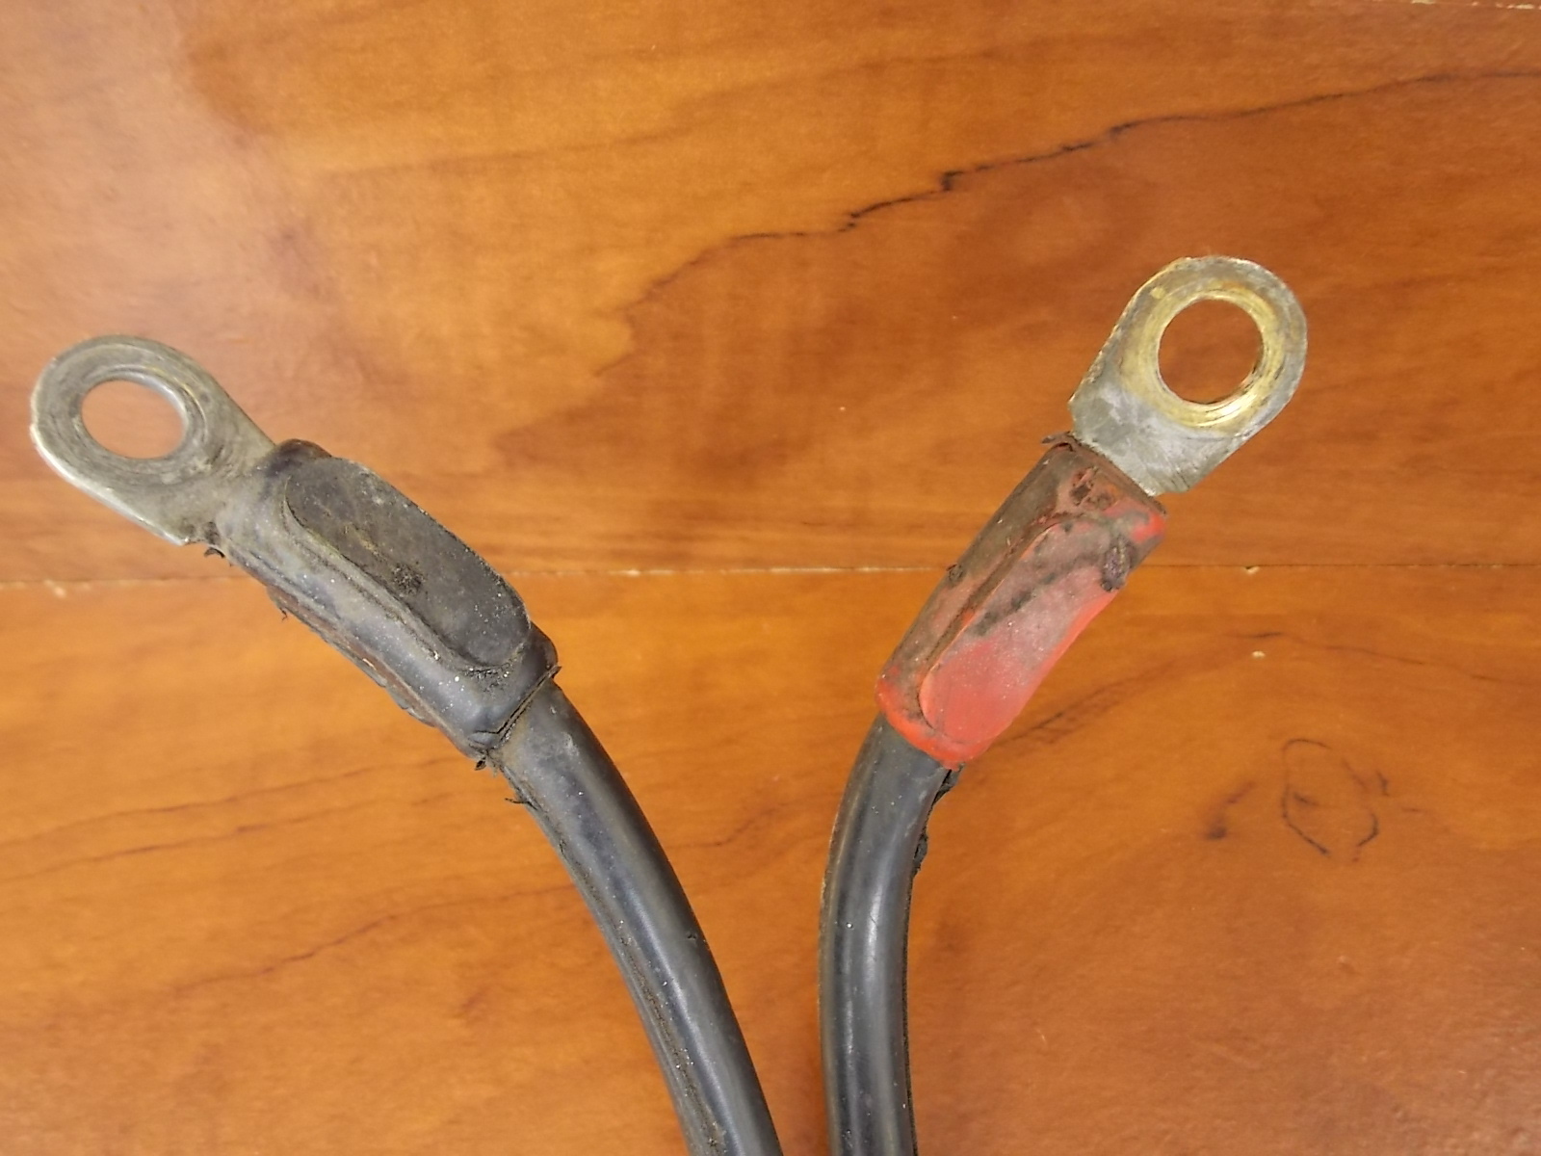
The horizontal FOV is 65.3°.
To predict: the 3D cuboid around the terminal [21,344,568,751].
[{"bbox_3d":[-0.053,-0.004,0.136,0.061,0.013,0.018,35,52,-8],"label":"terminal"}]

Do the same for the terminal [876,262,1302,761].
[{"bbox_3d":[0.033,-0.007,0.126,0.017,0.013,0.059,34,102,-5],"label":"terminal"}]

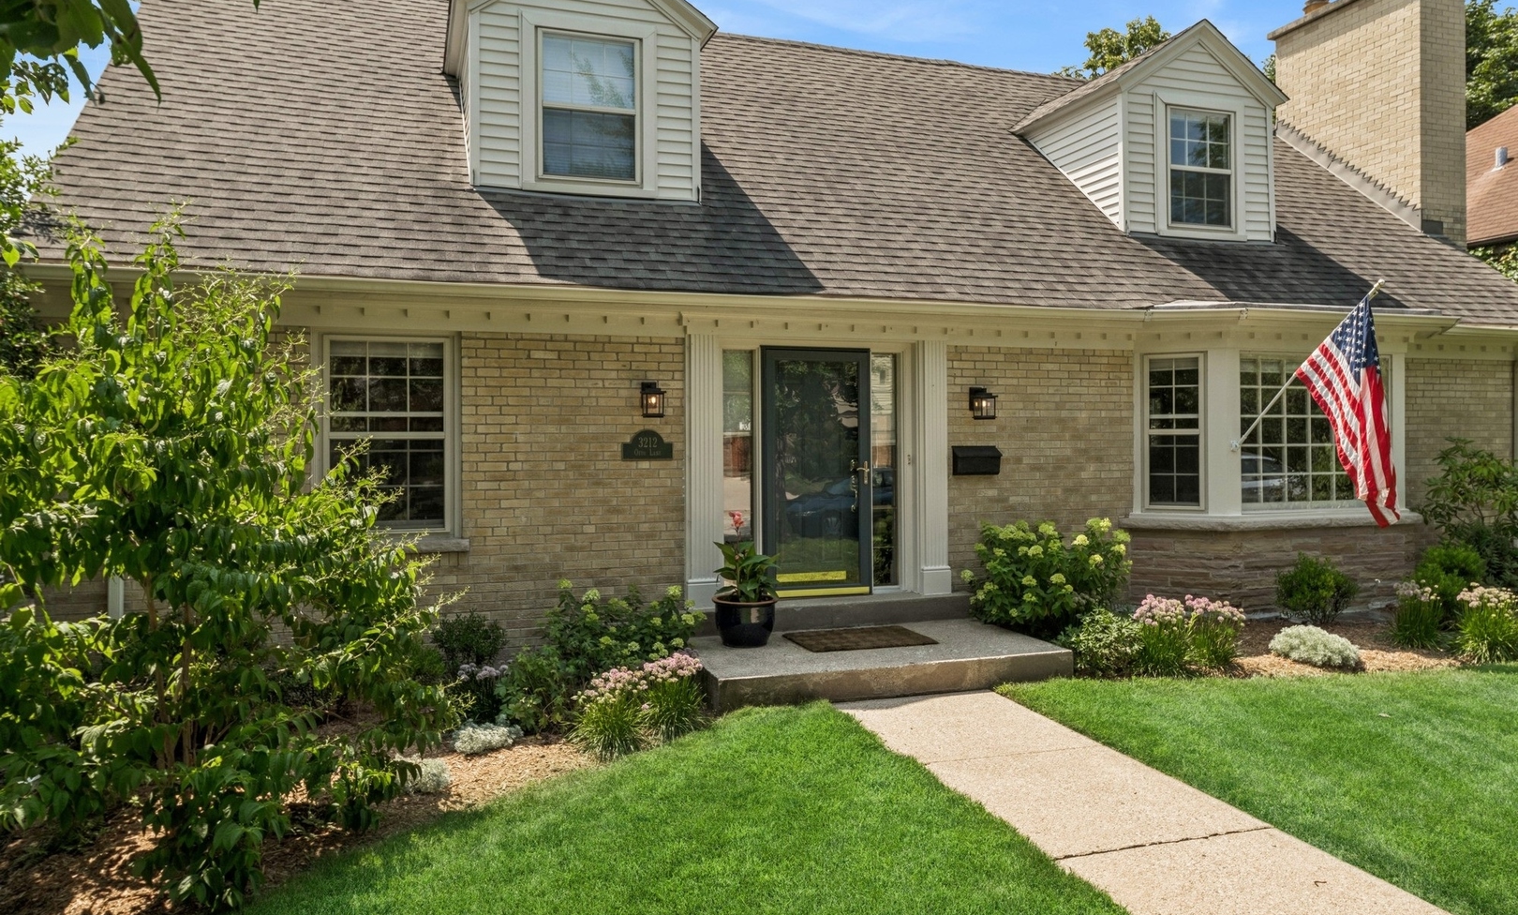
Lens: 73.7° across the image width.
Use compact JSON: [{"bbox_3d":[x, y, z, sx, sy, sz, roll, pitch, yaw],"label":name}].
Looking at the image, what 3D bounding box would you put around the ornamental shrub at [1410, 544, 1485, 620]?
[{"bbox_3d":[6.157,1.112,9.033,0.600,0.690,0.600,-1,0,-18],"label":"ornamental shrub"}]

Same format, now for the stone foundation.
[{"bbox_3d":[5.070,0.996,9.361,3.470,0.760,0.520,0,0,-17],"label":"stone foundation"}]

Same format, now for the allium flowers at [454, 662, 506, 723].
[{"bbox_3d":[-1.691,1.430,6.127,0.370,0.390,0.370,-1,1,-17],"label":"allium flowers"}]

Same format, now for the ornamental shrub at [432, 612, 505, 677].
[{"bbox_3d":[-2.028,1.300,7.069,0.510,0.470,0.500,0,0,-17],"label":"ornamental shrub"}]

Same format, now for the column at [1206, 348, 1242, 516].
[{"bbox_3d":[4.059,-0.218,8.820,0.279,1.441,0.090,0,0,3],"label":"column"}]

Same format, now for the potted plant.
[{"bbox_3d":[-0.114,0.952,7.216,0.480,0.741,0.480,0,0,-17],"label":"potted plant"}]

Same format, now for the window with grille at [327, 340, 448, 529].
[{"bbox_3d":[-2.668,-0.156,7.288,0.837,1.400,0.100,0,0,-17],"label":"window with grille"}]

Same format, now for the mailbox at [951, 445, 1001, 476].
[{"bbox_3d":[1.854,0.028,8.543,0.410,0.240,0.130,-1,0,-18],"label":"mailbox"}]

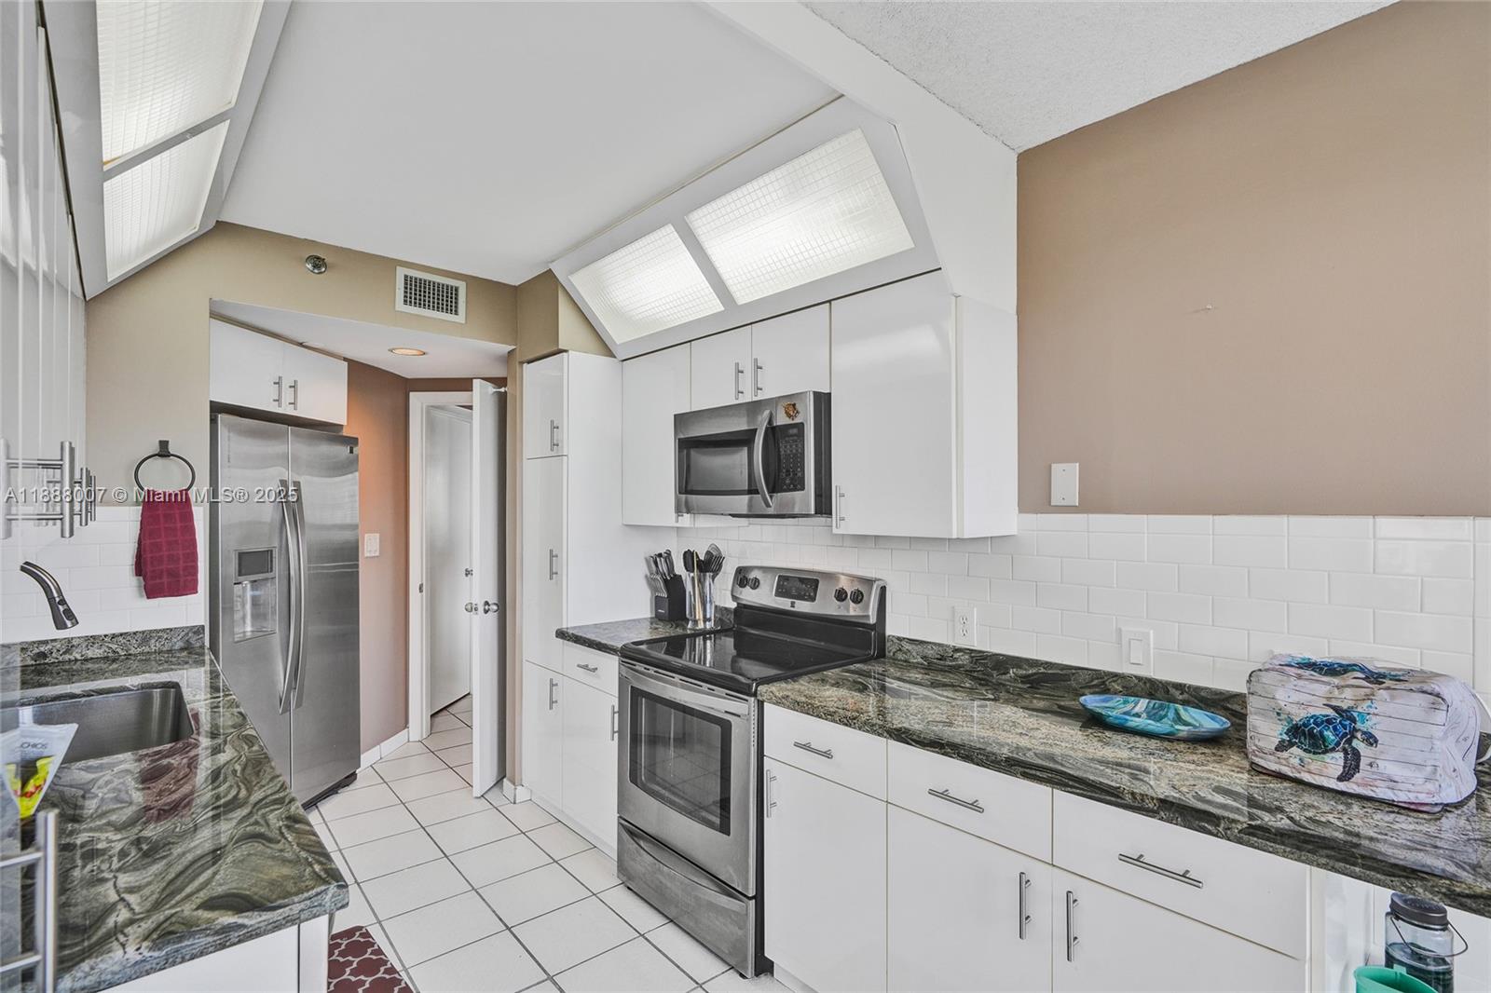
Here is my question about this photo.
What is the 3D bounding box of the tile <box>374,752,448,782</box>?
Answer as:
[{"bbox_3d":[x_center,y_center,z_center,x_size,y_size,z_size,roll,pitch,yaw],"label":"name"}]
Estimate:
[{"bbox_3d":[-1.877,1.526,3.722,0.320,0.010,0.320,1,-1,-40],"label":"tile"}]

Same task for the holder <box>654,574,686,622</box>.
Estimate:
[{"bbox_3d":[-0.343,0.471,3.152,0.130,0.215,0.105,1,-2,-41],"label":"holder"}]

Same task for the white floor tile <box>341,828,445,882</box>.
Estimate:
[{"bbox_3d":[-1.488,1.513,2.802,0.320,0.010,0.320,1,-1,-40],"label":"white floor tile"}]

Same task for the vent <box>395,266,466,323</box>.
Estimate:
[{"bbox_3d":[-1.430,-0.918,3.032,0.302,0.198,0.015,1,-1,-42],"label":"vent"}]

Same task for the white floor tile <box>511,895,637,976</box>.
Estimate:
[{"bbox_3d":[-0.601,1.528,2.312,0.326,0.010,0.326,1,-1,-41],"label":"white floor tile"}]

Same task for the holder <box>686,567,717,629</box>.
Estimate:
[{"bbox_3d":[-0.202,0.469,3.007,0.135,0.250,0.135,0,-1,0],"label":"holder"}]

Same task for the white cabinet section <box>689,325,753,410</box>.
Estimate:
[{"bbox_3d":[0.024,-0.490,2.781,0.335,0.324,0.374,2,-2,-42],"label":"white cabinet section"}]

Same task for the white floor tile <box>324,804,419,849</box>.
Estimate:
[{"bbox_3d":[-1.704,1.517,3.043,0.320,0.010,0.320,1,-1,-40],"label":"white floor tile"}]

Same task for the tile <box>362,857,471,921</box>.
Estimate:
[{"bbox_3d":[-1.273,1.510,2.560,0.320,0.010,0.320,1,-1,-40],"label":"tile"}]

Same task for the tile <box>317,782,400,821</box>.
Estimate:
[{"bbox_3d":[-1.937,1.545,3.332,0.326,0.010,0.326,1,-1,-41],"label":"tile"}]

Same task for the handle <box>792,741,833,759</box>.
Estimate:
[{"bbox_3d":[0.204,0.726,1.901,0.036,0.012,0.137,1,-1,-43],"label":"handle"}]

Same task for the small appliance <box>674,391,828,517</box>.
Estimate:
[{"bbox_3d":[0.119,-0.130,2.523,0.395,0.409,0.756,1,-2,-41],"label":"small appliance"}]

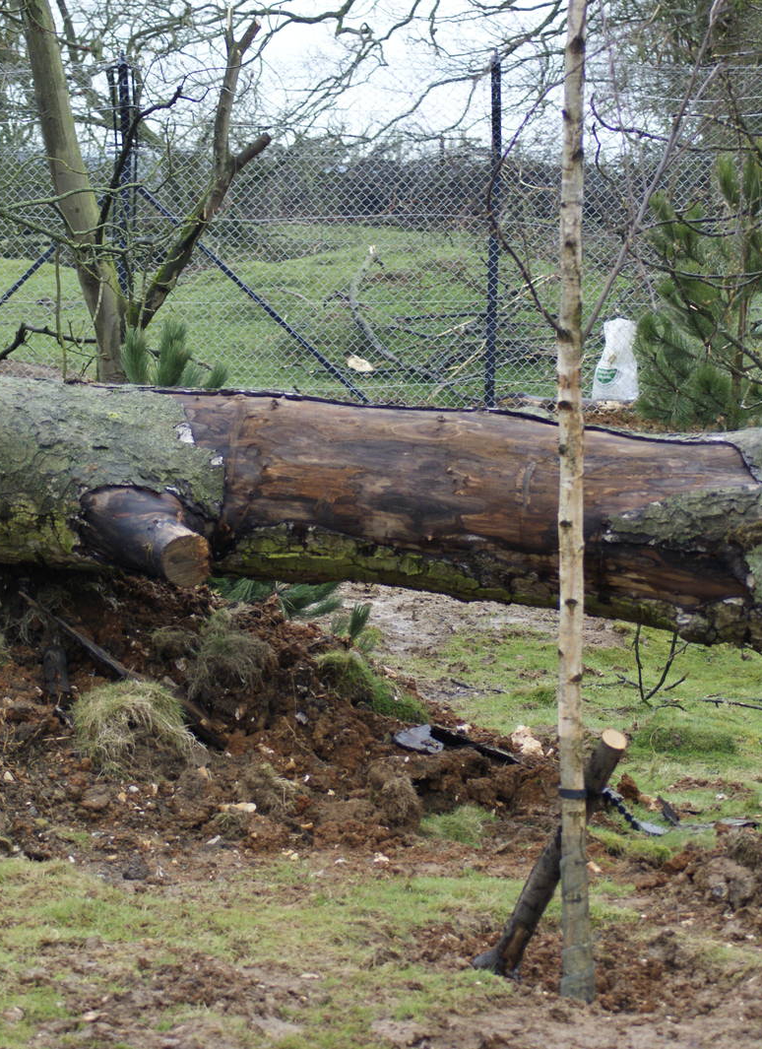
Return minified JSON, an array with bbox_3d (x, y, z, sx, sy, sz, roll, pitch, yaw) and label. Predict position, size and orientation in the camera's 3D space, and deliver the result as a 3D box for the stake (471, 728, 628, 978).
[{"bbox_3d":[0.407,0.771,10.610,0.065,0.751,0.065,23,32,0],"label":"stake"}]

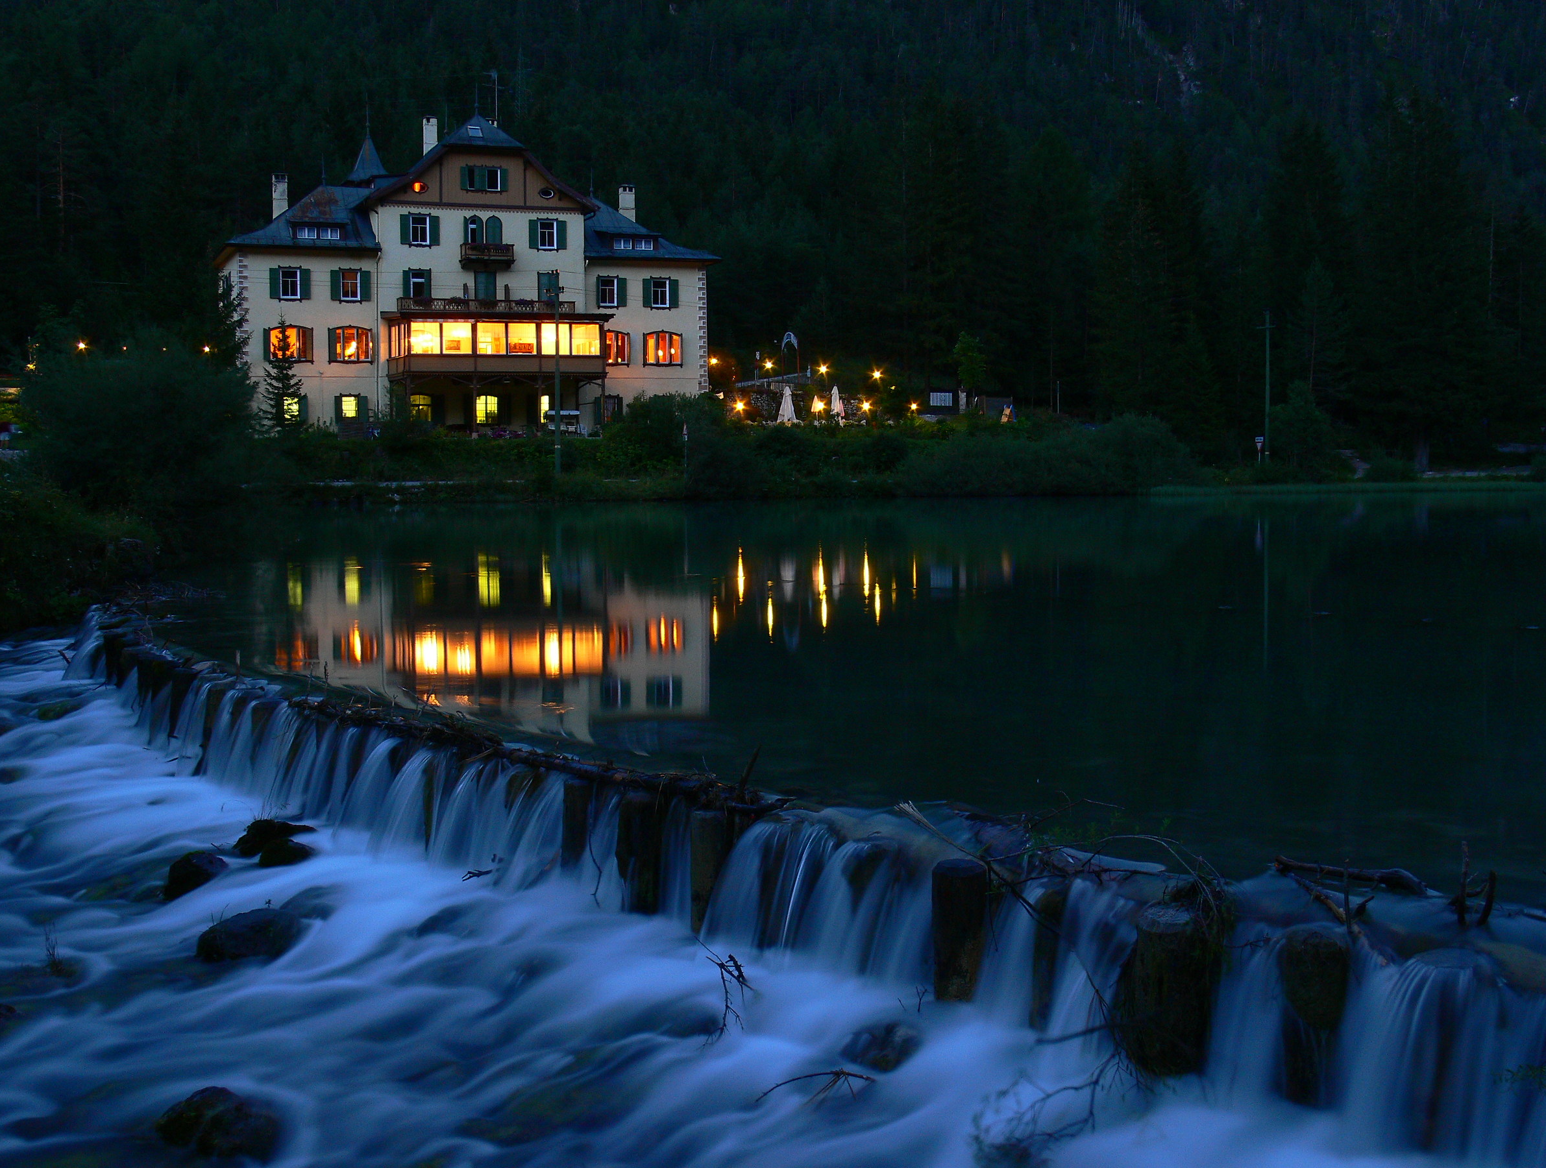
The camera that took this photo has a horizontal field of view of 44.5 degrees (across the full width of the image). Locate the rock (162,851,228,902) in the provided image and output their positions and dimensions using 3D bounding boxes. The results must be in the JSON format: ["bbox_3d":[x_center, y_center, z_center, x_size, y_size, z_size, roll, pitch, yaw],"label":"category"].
[{"bbox_3d":[-4.440,2.215,14.516,0.505,0.331,0.420,-2,4,-17],"label":"rock"}]

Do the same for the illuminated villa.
[{"bbox_3d":[-18.974,-18.667,115.251,29.341,19.188,17.000,-2,4,-22],"label":"illuminated villa"}]

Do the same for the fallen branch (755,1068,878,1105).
[{"bbox_3d":[0.219,2.621,9.856,0.622,0.170,0.260,0,4,1],"label":"fallen branch"}]

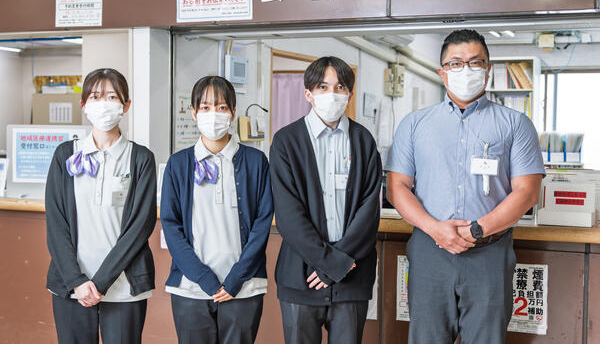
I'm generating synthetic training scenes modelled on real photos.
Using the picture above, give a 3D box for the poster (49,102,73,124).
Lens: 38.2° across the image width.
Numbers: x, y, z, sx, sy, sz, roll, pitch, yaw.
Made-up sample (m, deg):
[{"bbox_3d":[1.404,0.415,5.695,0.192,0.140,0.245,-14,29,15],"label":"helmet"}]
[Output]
[{"bbox_3d":[-2.540,-0.629,9.200,0.297,0.210,0.010,2,2,23],"label":"poster"}]

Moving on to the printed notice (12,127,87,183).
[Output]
[{"bbox_3d":[-1.392,-0.088,4.815,0.425,0.297,0.010,1,2,7],"label":"printed notice"}]

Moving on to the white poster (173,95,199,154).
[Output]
[{"bbox_3d":[-0.587,-0.281,4.841,0.010,0.297,0.420,2,2,23],"label":"white poster"}]

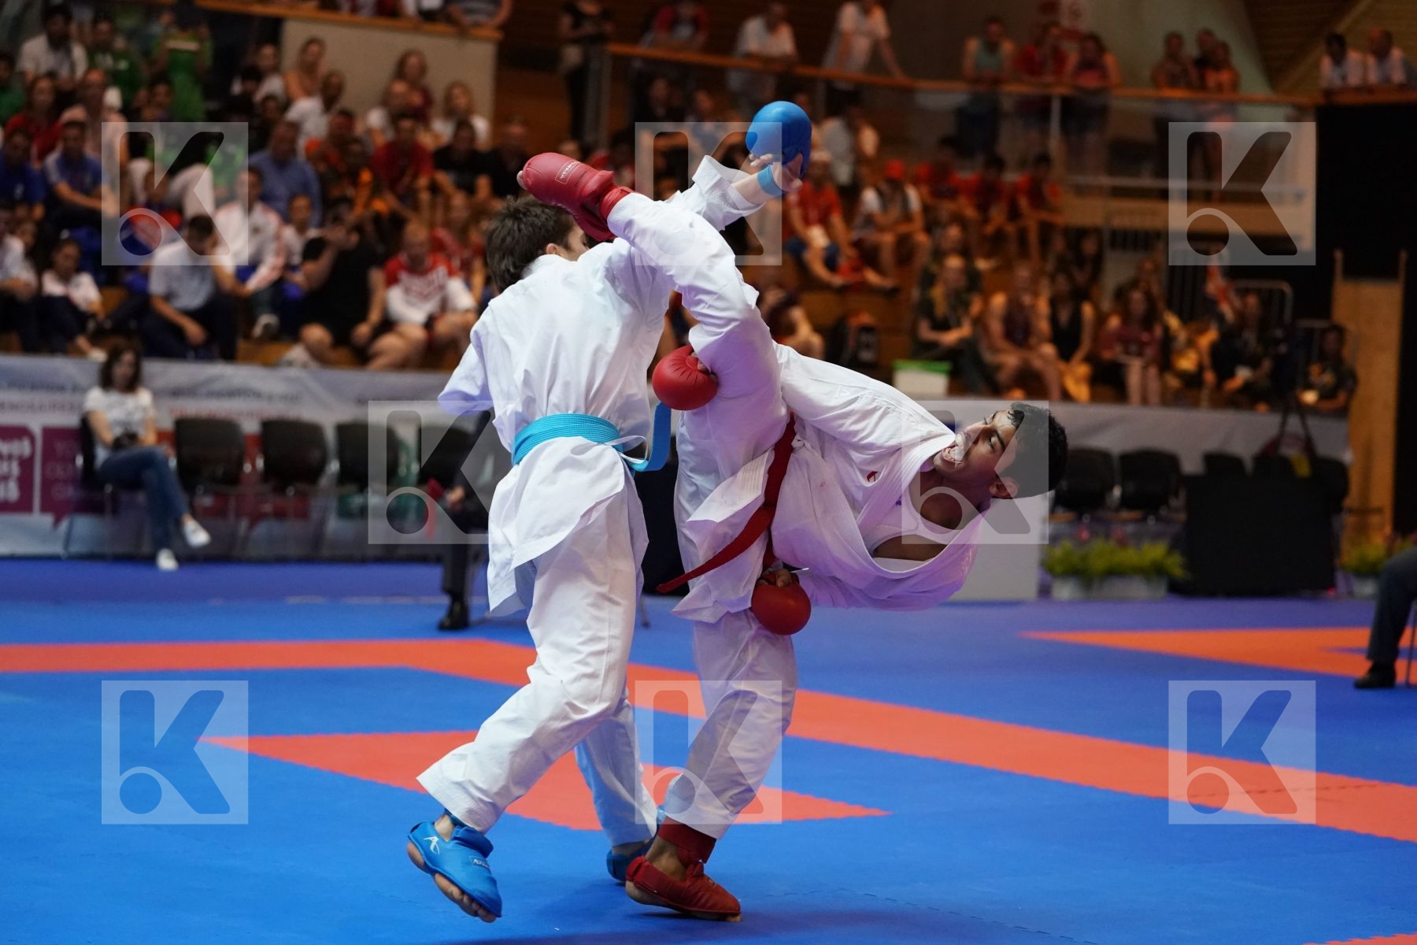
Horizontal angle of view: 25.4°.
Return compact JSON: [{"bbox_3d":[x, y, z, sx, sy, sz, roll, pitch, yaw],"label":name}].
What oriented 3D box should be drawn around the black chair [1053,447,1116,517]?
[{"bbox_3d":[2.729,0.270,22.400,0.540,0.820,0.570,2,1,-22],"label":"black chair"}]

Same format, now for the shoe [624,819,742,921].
[{"bbox_3d":[-0.056,0.852,6.750,0.250,0.175,0.105,11,4,19],"label":"shoe"}]

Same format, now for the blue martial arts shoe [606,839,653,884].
[{"bbox_3d":[-0.113,0.854,7.030,0.255,0.115,0.105,1,2,-40],"label":"blue martial arts shoe"}]

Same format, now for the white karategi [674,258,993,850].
[{"bbox_3d":[0.232,0.148,6.780,0.720,1.260,0.550,2,1,3],"label":"white karategi"}]

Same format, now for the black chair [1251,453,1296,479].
[{"bbox_3d":[4.000,0.273,22.200,0.500,0.830,0.550,2,1,-14],"label":"black chair"}]

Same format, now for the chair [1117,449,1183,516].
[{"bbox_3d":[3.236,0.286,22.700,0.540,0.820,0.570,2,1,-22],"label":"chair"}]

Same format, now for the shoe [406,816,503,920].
[{"bbox_3d":[-0.487,0.786,6.300,0.250,0.125,0.110,41,6,-3],"label":"shoe"}]

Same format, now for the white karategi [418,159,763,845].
[{"bbox_3d":[-0.256,0.070,6.830,0.660,1.420,0.500,1,2,-40],"label":"white karategi"}]

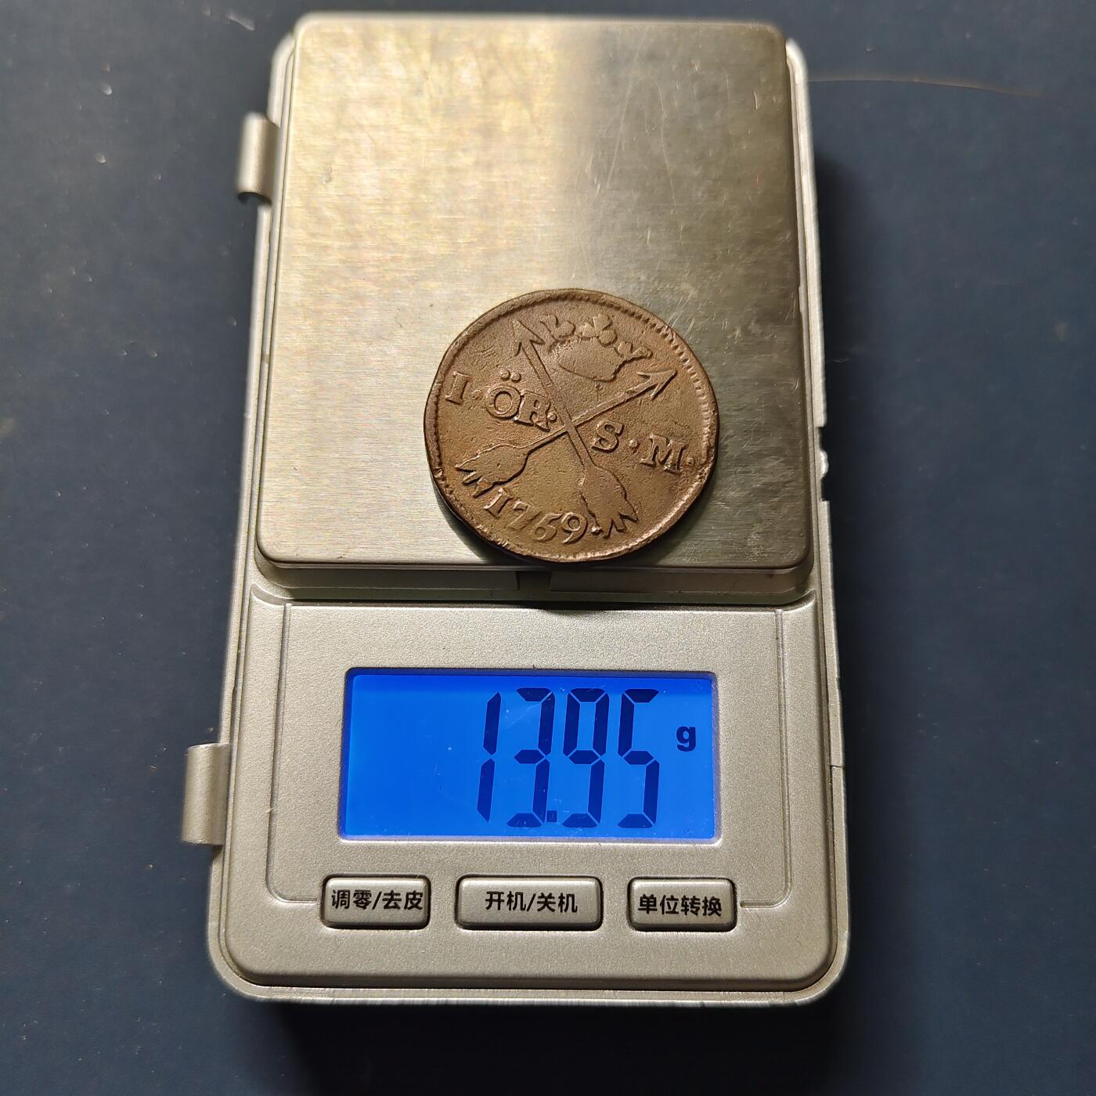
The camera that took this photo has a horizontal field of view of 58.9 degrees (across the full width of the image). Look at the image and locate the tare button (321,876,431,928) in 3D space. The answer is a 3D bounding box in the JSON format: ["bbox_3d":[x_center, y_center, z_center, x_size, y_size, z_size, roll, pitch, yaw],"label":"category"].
[{"bbox_3d":[-0.017,0.035,0.096,0.010,0.002,0.004,1,77,-1],"label":"tare button"}]

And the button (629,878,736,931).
[{"bbox_3d":[0.013,0.035,0.096,0.010,0.002,0.005,1,77,-1],"label":"button"}]

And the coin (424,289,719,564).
[{"bbox_3d":[0.002,-0.013,0.102,0.030,0.002,0.030,1,77,-1],"label":"coin"}]

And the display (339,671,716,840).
[{"bbox_3d":[-0.002,0.021,0.101,0.038,0.002,0.017,1,77,-1],"label":"display"}]

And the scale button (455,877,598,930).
[{"bbox_3d":[-0.002,0.035,0.096,0.014,0.002,0.005,1,77,-1],"label":"scale button"}]

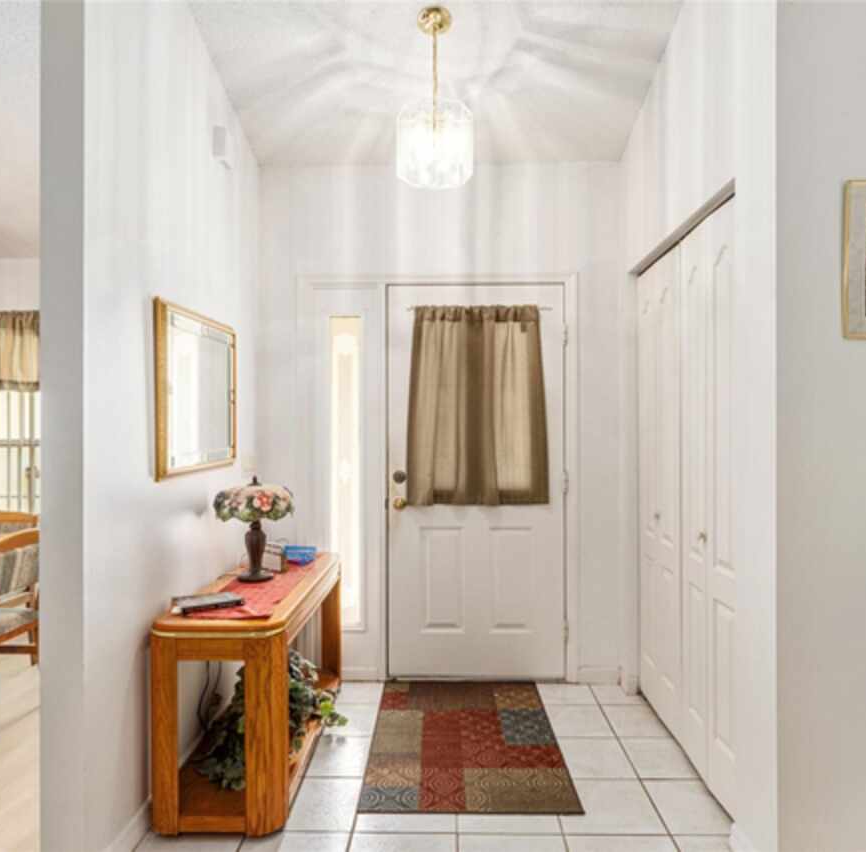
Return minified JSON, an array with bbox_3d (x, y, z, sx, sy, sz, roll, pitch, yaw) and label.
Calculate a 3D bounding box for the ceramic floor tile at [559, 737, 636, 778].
[{"bbox_3d":[0.601,1.304,2.507,0.329,0.010,0.315,0,0,1],"label":"ceramic floor tile"}]

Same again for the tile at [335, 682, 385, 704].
[{"bbox_3d":[-0.403,1.304,3.113,0.319,0.010,0.238,0,0,1],"label":"tile"}]

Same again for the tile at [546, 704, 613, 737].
[{"bbox_3d":[0.606,1.303,2.821,0.329,0.010,0.315,0,0,1],"label":"tile"}]

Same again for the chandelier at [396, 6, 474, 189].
[{"bbox_3d":[0.007,-1.262,2.443,0.295,0.625,0.295,0,0,1],"label":"chandelier"}]

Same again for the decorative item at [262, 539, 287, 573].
[{"bbox_3d":[-0.681,0.563,2.769,0.120,0.120,0.060,0,0,33],"label":"decorative item"}]

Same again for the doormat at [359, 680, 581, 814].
[{"bbox_3d":[0.130,1.294,2.690,0.762,0.010,1.088,0,0,1],"label":"doormat"}]

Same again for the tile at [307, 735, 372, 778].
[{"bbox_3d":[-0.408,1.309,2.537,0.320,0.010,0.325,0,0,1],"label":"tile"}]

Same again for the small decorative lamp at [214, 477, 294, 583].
[{"bbox_3d":[-0.737,0.416,2.633,0.328,0.416,0.328,0,0,1],"label":"small decorative lamp"}]

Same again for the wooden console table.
[{"bbox_3d":[-0.667,0.962,2.579,0.443,0.677,1.101,0,0,1],"label":"wooden console table"}]

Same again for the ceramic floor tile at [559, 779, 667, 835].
[{"bbox_3d":[0.591,1.305,2.192,0.339,0.010,0.315,0,0,1],"label":"ceramic floor tile"}]

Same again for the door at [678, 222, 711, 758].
[{"bbox_3d":[1.006,0.277,2.422,0.035,2.030,0.305,0,0,1],"label":"door"}]

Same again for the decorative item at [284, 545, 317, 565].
[{"bbox_3d":[-0.629,0.615,3.051,0.120,0.074,0.100,0,0,36],"label":"decorative item"}]

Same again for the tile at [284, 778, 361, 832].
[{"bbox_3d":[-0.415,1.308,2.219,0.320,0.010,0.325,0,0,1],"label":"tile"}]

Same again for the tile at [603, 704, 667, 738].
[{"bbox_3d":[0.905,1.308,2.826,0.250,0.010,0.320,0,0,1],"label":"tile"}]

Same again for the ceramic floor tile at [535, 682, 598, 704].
[{"bbox_3d":[0.610,1.302,3.102,0.329,0.010,0.248,0,0,1],"label":"ceramic floor tile"}]

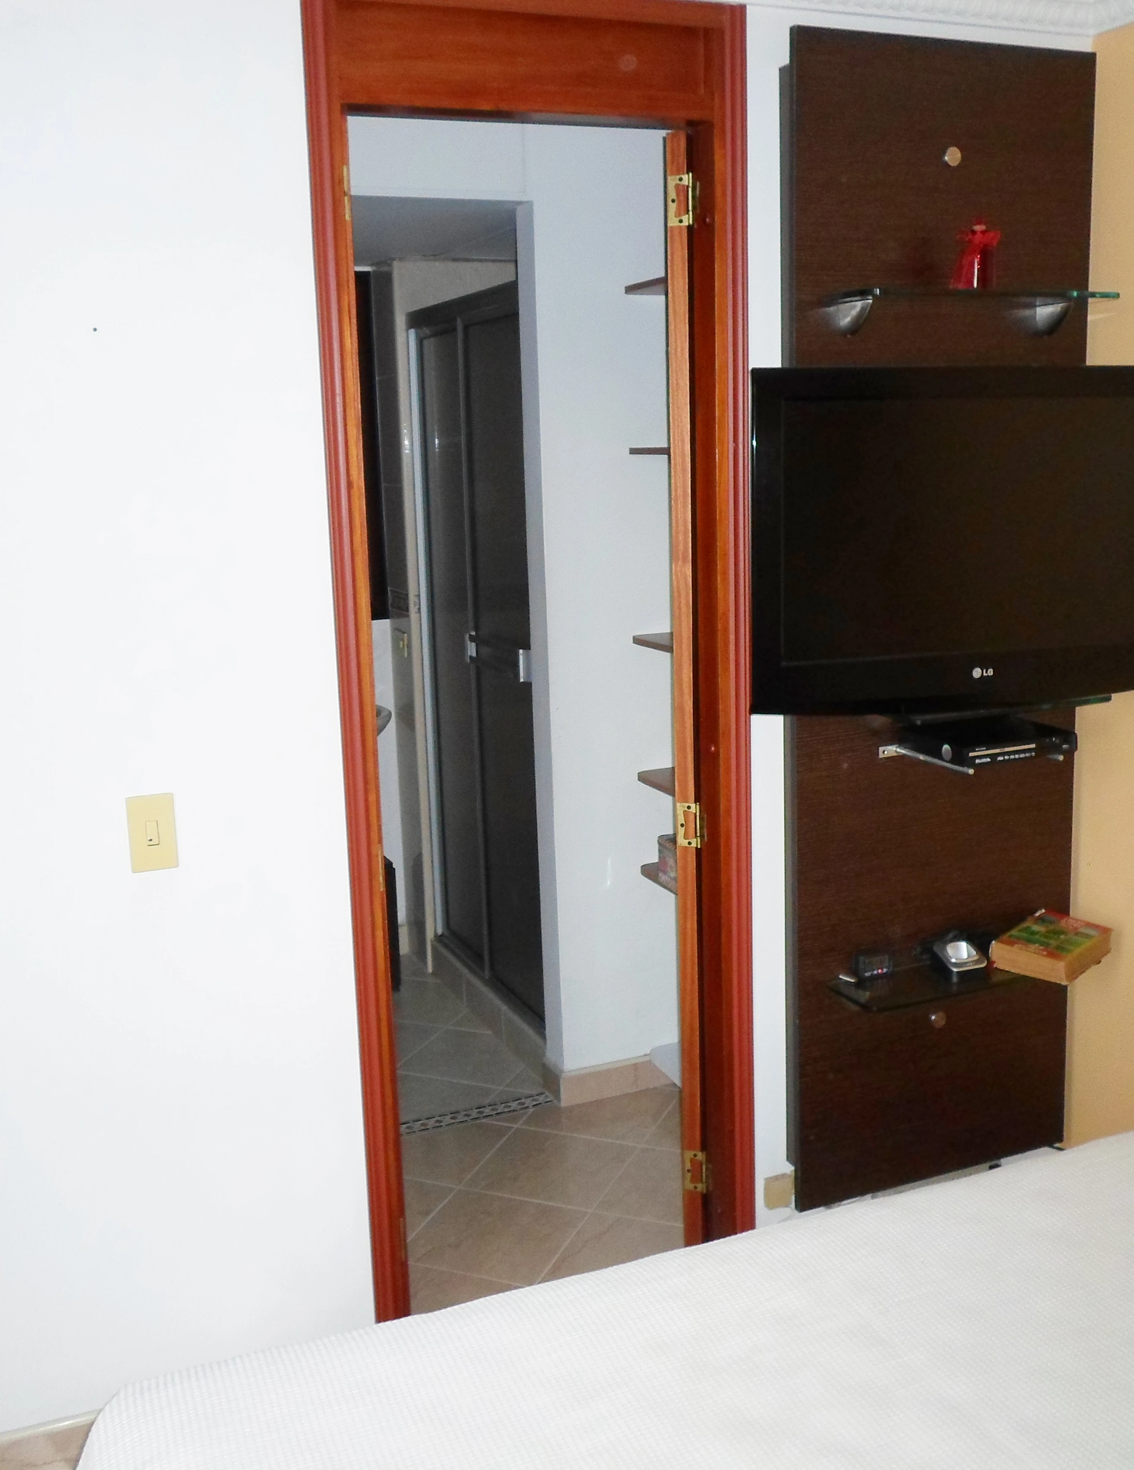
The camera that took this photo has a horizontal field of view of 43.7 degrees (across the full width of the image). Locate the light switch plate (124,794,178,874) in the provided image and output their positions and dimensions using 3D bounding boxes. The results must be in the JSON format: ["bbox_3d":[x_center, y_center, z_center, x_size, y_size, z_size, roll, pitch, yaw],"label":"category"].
[{"bbox_3d":[-0.637,0.152,2.179,0.069,0.117,0.011,-5,11,-20],"label":"light switch plate"}]

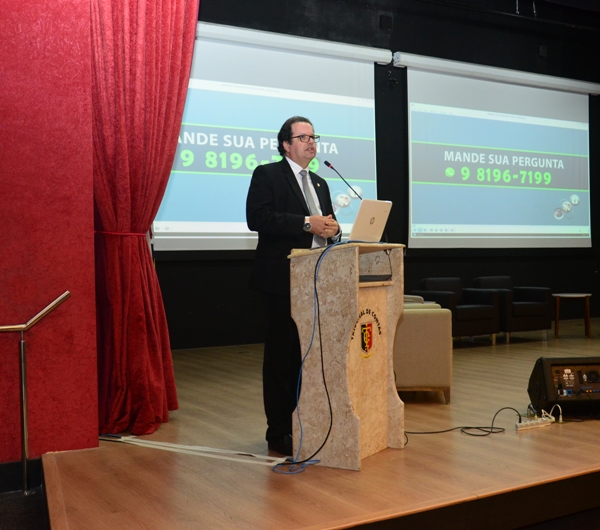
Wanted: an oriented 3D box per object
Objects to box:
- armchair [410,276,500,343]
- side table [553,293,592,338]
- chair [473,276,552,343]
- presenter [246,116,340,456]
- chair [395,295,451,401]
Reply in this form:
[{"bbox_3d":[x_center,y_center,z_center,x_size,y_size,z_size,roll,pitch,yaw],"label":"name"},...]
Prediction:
[{"bbox_3d":[1.775,0.538,9.191,0.748,0.766,0.690,-1,1,-32],"label":"armchair"},{"bbox_3d":[3.373,0.629,9.932,0.497,0.533,0.497,-1,0,10],"label":"side table"},{"bbox_3d":[2.500,0.526,9.622,0.748,0.766,0.690,-1,1,-32],"label":"chair"},{"bbox_3d":[-0.029,0.096,4.244,0.426,1.772,0.528,0,1,40],"label":"presenter"},{"bbox_3d":[0.704,0.564,5.856,0.751,0.792,0.690,-1,0,4],"label":"chair"}]

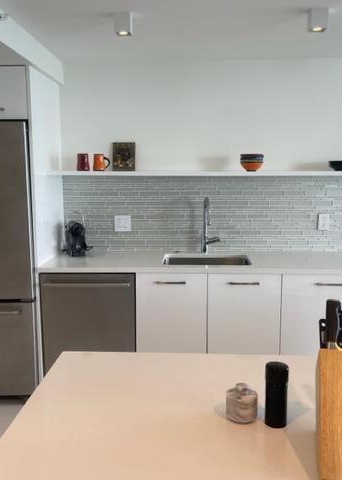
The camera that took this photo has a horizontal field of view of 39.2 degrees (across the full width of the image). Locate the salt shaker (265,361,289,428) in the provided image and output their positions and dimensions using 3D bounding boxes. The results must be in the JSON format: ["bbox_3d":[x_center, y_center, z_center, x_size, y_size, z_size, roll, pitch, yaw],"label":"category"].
[{"bbox_3d":[0.254,0.371,1.150,0.049,0.144,0.049,0,9,3],"label":"salt shaker"}]

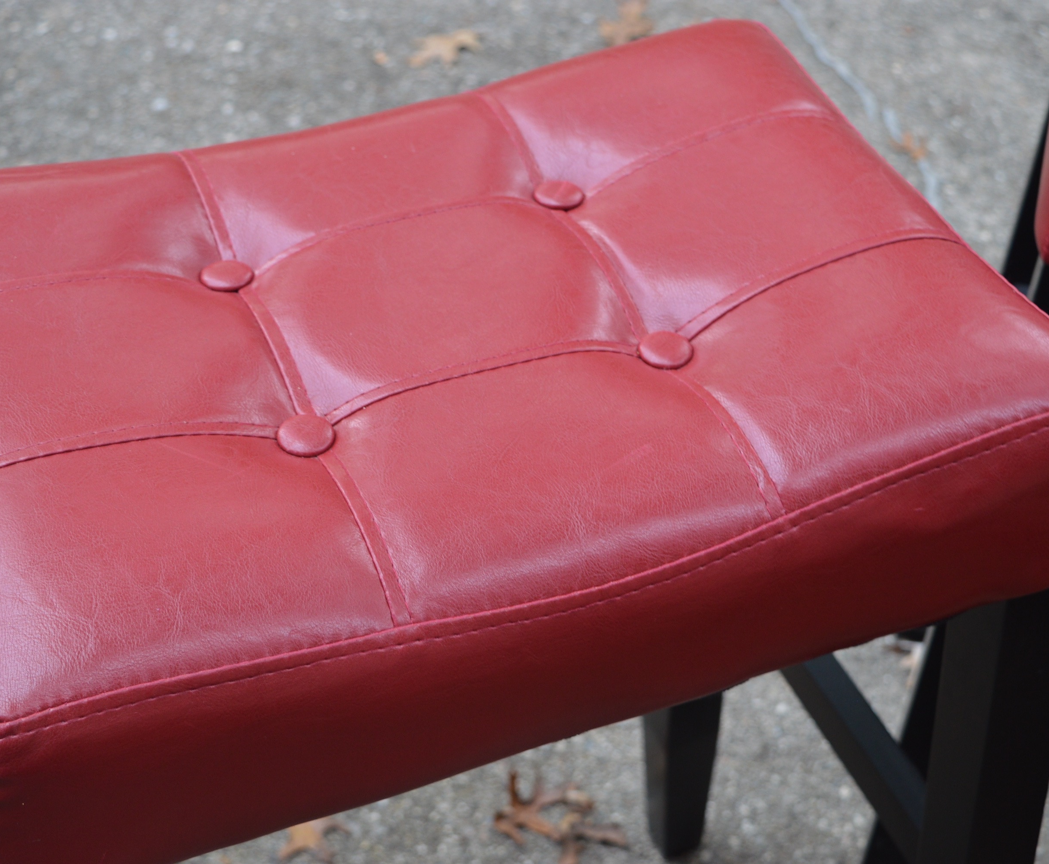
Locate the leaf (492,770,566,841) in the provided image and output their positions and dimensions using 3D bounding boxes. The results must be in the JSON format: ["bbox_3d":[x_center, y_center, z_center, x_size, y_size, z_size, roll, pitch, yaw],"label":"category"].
[{"bbox_3d":[0.004,0.264,1.443,0.048,0.018,0.046,-1,40,0],"label":"leaf"}]

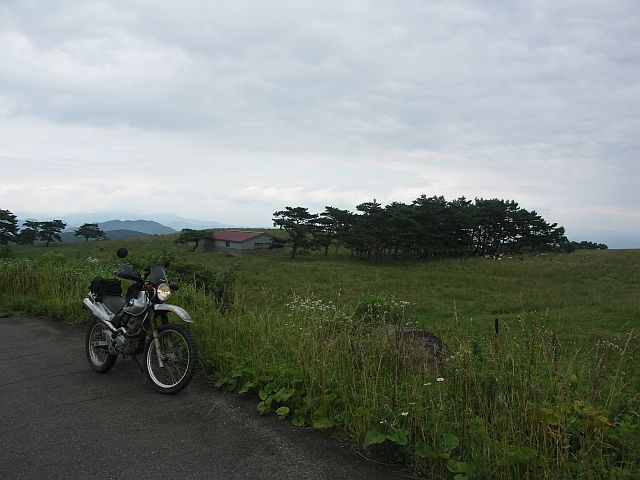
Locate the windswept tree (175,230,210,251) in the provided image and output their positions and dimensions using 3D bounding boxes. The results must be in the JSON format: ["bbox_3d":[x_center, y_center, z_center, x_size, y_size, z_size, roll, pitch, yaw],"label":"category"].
[{"bbox_3d":[-26.598,-0.104,108.000,7.510,4.590,6.500,1,1,0],"label":"windswept tree"}]

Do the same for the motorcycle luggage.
[{"bbox_3d":[-2.498,0.553,6.030,0.320,0.210,0.260,1,-6,39],"label":"motorcycle luggage"}]

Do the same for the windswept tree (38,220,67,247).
[{"bbox_3d":[-63.038,-1.532,122.000,6.600,6.130,6.000,1,1,0],"label":"windswept tree"}]

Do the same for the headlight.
[{"bbox_3d":[-1.607,0.534,5.340,0.110,0.185,0.180,2,-6,34],"label":"headlight"}]

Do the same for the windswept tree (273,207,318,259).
[{"bbox_3d":[-4.401,-1.347,93.000,8.260,9.340,7.500,1,1,0],"label":"windswept tree"}]

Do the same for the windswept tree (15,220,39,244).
[{"bbox_3d":[-70.866,-1.811,125.000,6.040,5.790,5.500,1,1,0],"label":"windswept tree"}]

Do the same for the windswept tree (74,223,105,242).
[{"bbox_3d":[-57.630,-1.883,130.000,8.040,5.020,7.000,1,1,0],"label":"windswept tree"}]

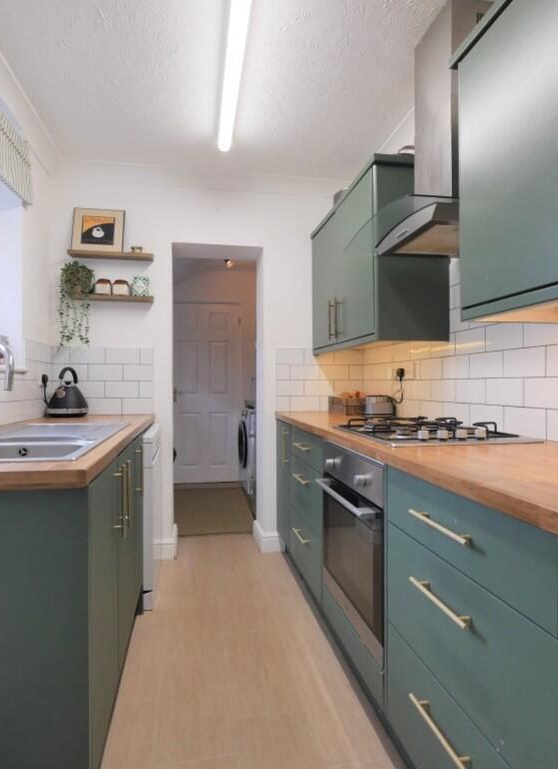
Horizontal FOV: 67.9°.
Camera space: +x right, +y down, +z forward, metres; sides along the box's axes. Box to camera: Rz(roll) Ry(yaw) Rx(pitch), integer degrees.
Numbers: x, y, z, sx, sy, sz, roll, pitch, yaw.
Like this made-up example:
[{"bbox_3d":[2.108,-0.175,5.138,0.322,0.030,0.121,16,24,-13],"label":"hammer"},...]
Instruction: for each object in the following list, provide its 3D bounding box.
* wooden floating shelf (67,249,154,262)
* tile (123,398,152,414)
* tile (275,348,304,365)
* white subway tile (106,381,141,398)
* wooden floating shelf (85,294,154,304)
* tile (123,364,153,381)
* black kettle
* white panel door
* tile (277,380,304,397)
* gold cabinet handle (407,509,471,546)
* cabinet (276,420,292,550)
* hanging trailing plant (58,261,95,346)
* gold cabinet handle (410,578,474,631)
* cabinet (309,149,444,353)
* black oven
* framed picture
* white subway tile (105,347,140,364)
[{"bbox_3d":[-0.983,-0.759,2.448,0.465,0.025,0.105,0,0,-12],"label":"wooden floating shelf"},{"bbox_3d":[-0.862,0.137,2.533,0.175,0.100,0.010,0,0,-12],"label":"tile"},{"bbox_3d":[0.072,-0.182,2.737,0.186,0.104,0.008,0,0,-10],"label":"tile"},{"bbox_3d":[-0.950,0.032,2.514,0.200,0.100,0.010,0,0,-12],"label":"white subway tile"},{"bbox_3d":[-0.993,-0.512,2.494,0.464,0.029,0.100,0,0,-10],"label":"wooden floating shelf"},{"bbox_3d":[-0.859,-0.070,2.533,0.169,0.100,0.010,0,0,-12],"label":"tile"},{"bbox_3d":[-1.192,0.044,2.341,0.205,0.285,0.215,0,0,11],"label":"black kettle"},{"bbox_3d":[-0.833,0.087,4.627,0.762,1.977,0.045,0,0,-12],"label":"white panel door"},{"bbox_3d":[0.074,0.025,2.728,0.183,0.100,0.010,0,0,-12],"label":"tile"},{"bbox_3d":[0.357,0.309,0.913,0.038,0.012,0.214,0,0,-12],"label":"gold cabinet handle"},{"bbox_3d":[0.309,0.606,2.630,0.567,0.742,0.370,0,0,-12],"label":"cabinet"},{"bbox_3d":[-1.155,-0.462,2.364,0.200,0.493,0.190,0,0,-12],"label":"hanging trailing plant"},{"bbox_3d":[0.358,0.475,0.913,0.038,0.013,0.214,0,0,-12],"label":"gold cabinet handle"},{"bbox_3d":[0.498,-0.602,2.344,0.360,0.813,0.993,0,0,-12],"label":"cabinet"},{"bbox_3d":[0.493,0.546,1.561,0.573,0.608,0.580,0,0,-12],"label":"black oven"},{"bbox_3d":[-1.077,-0.912,2.487,0.290,0.290,0.022,0,-11,-10],"label":"framed picture"},{"bbox_3d":[-0.962,-0.173,2.554,0.197,0.099,0.008,0,0,-10],"label":"white subway tile"}]

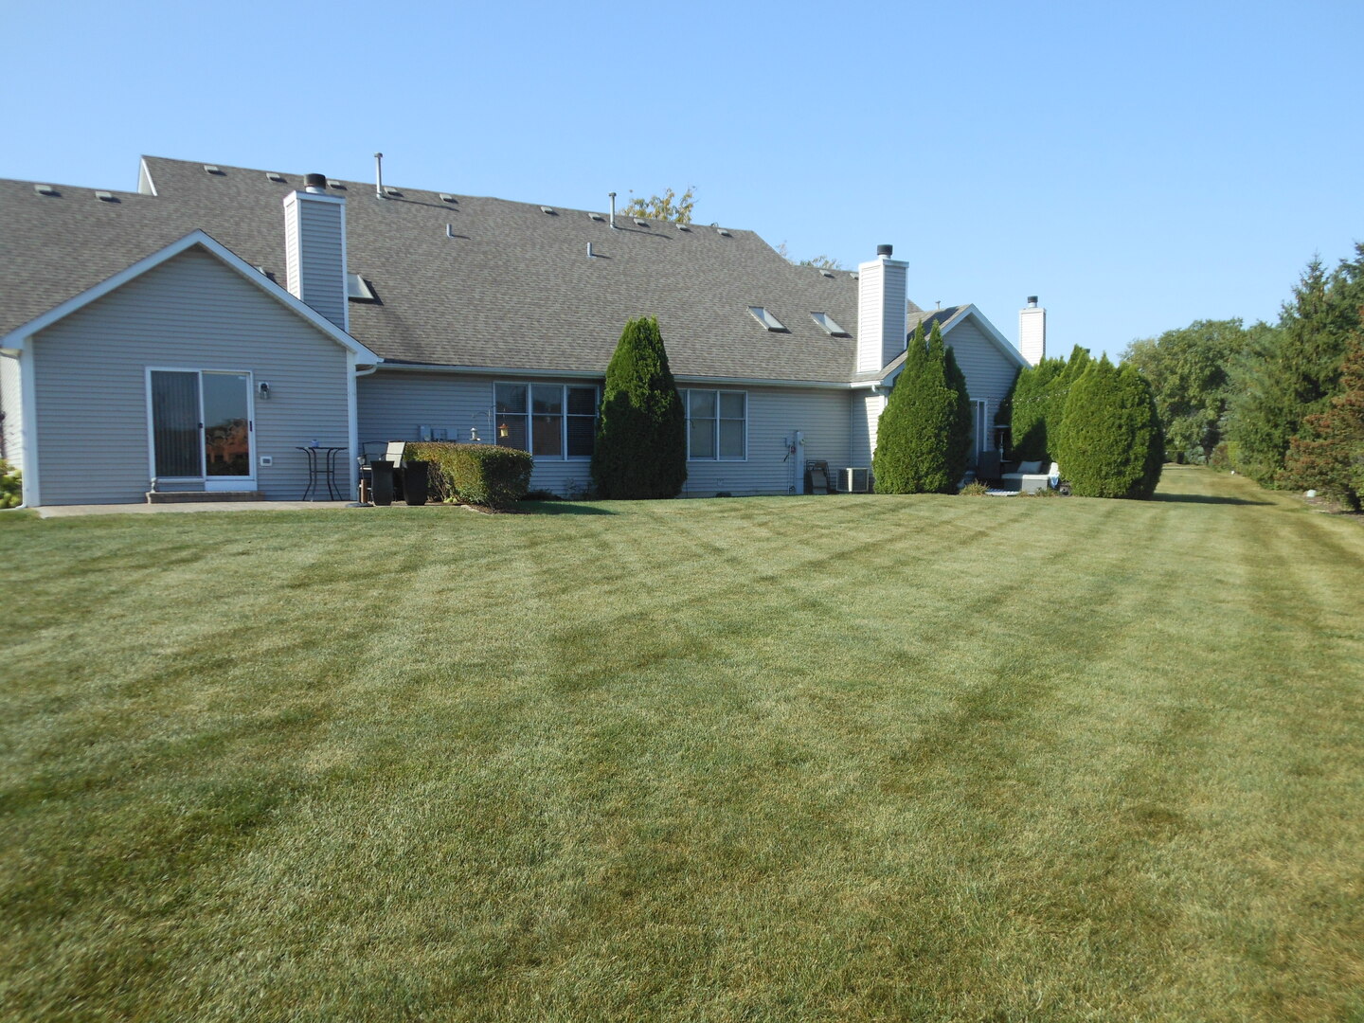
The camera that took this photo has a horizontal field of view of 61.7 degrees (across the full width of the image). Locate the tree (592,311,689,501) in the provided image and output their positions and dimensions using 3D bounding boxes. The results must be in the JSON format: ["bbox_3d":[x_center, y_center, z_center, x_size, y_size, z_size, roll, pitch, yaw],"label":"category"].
[{"bbox_3d":[-0.942,-2.213,24.724,2.000,3.900,2.000,0,3,0],"label":"tree"}]

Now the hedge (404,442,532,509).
[{"bbox_3d":[-3.938,-0.663,21.046,1.100,1.120,3.500,-2,3,-31],"label":"hedge"}]

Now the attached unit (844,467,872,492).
[{"bbox_3d":[4.217,-0.745,28.287,0.580,0.630,0.580,-2,3,-31],"label":"attached unit"}]

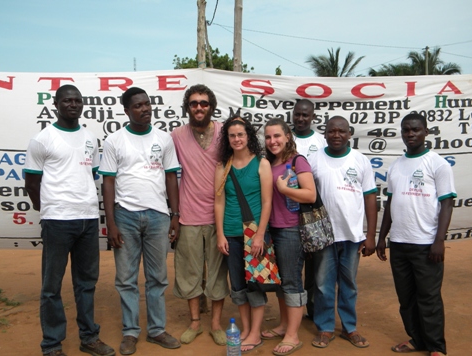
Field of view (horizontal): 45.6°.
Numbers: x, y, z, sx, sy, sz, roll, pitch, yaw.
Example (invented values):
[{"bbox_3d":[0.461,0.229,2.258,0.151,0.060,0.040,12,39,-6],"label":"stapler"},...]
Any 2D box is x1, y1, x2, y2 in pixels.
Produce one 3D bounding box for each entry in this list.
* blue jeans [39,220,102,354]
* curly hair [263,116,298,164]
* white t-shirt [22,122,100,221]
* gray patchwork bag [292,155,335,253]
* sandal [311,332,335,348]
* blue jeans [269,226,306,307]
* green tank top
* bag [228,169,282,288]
[{"bbox_3d":[-1.109,0.672,3.740,0.370,0.940,0.290,-1,3,-29],"label":"blue jeans"},{"bbox_3d":[0.313,-0.264,3.950,0.240,0.340,0.240,1,2,18],"label":"curly hair"},{"bbox_3d":[-1.174,-0.044,3.780,0.480,0.640,0.290,-2,5,-28],"label":"white t-shirt"},{"bbox_3d":[0.555,0.180,3.970,0.310,0.690,0.140,-1,3,-24],"label":"gray patchwork bag"},{"bbox_3d":[0.637,1.151,4.040,0.110,0.085,0.270,2,4,27],"label":"sandal"},{"bbox_3d":[0.359,0.594,3.950,0.310,0.580,0.280,1,3,30],"label":"blue jeans"},{"bbox_3d":[0.045,0.126,3.920,0.300,0.570,0.230,0,2,7],"label":"green tank top"},{"bbox_3d":[0.134,0.346,3.850,0.340,0.820,0.180,0,4,-3],"label":"bag"}]

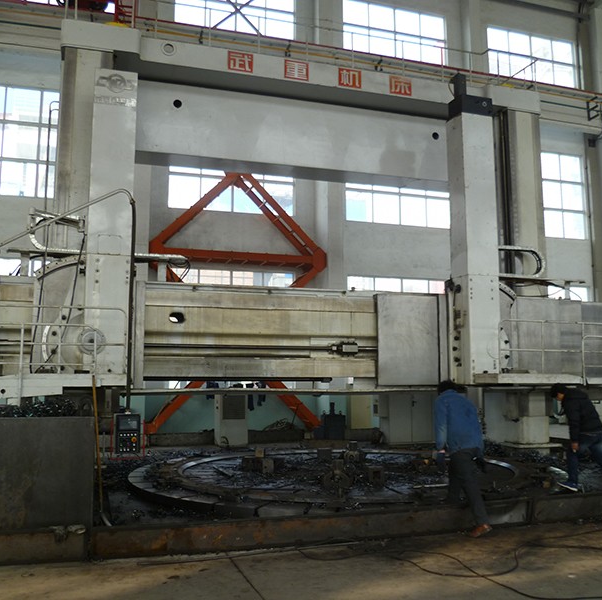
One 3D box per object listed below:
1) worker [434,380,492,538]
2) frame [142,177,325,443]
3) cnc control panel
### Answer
[{"bbox_3d":[1.734,1.681,6.950,0.530,1.570,0.660,1,-7,-12],"label":"worker"},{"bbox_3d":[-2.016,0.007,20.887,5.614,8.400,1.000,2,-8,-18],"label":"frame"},{"bbox_3d":[-2.355,1.822,8.800,0.370,0.560,0.180,3,-8,-21],"label":"cnc control panel"}]

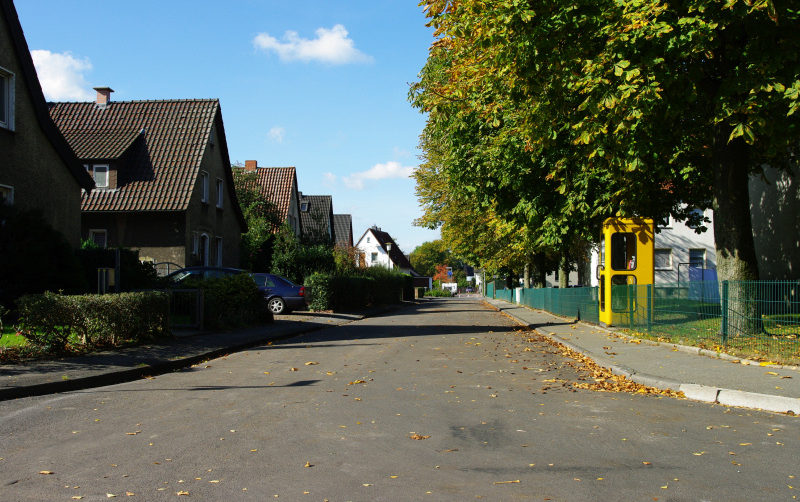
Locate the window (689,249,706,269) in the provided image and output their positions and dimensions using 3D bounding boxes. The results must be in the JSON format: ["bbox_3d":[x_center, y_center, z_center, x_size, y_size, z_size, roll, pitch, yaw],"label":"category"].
[{"bbox_3d":[18.942,0.560,48.000,1.050,1.280,0.150,0,-3,4],"label":"window"}]

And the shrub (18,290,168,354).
[{"bbox_3d":[-4.530,1.008,11.614,0.620,0.840,3.800,0,-3,4],"label":"shrub"}]

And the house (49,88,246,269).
[{"bbox_3d":[-12.950,-2.451,34.868,9.600,10.100,8.200,0,-3,4],"label":"house"}]

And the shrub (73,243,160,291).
[{"bbox_3d":[-7.450,0.866,19.782,2.050,1.950,1.200,0,-3,-4],"label":"shrub"}]

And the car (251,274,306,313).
[{"bbox_3d":[-5.720,1.510,27.359,4.490,1.430,1.720,0,-3,-1],"label":"car"}]

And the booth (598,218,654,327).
[{"bbox_3d":[5.000,0.475,16.797,0.970,2.370,0.970,0,-3,4],"label":"booth"}]

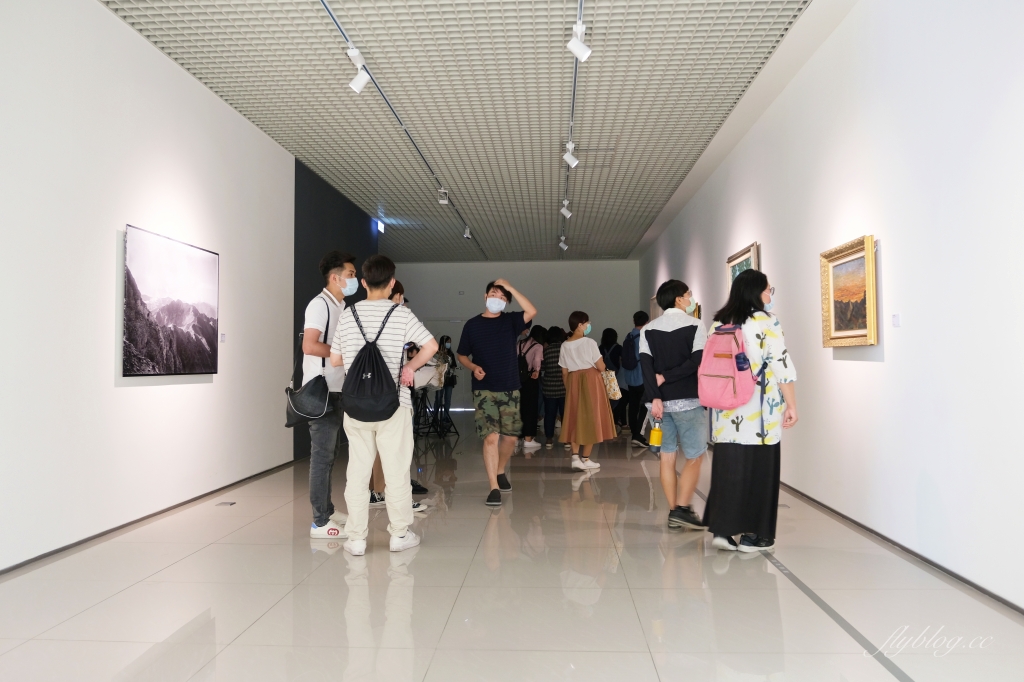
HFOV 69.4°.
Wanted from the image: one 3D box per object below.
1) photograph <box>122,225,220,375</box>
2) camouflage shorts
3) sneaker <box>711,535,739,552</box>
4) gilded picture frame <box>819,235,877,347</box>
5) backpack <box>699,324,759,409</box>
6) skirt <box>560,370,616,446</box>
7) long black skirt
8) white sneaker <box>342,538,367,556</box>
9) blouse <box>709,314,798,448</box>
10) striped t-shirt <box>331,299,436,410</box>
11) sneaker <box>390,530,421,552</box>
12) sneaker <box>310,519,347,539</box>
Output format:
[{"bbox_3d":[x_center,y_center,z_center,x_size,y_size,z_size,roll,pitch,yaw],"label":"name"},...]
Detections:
[{"bbox_3d":[-2.537,-0.248,5.561,0.036,1.010,1.360,0,-2,3],"label":"photograph"},{"bbox_3d":[-0.112,0.561,6.102,0.410,0.440,0.330,0,-2,5],"label":"camouflage shorts"},{"bbox_3d":[1.231,1.151,4.267,0.250,0.110,0.095,1,-2,-37],"label":"sneaker"},{"bbox_3d":[2.218,-0.297,4.895,0.060,0.672,0.756,-1,-2,3],"label":"gilded picture frame"},{"bbox_3d":[1.204,0.150,4.178,0.200,0.455,0.290,1,-2,-39],"label":"backpack"},{"bbox_3d":[0.788,0.670,7.722,0.570,0.790,0.500,-2,-2,43],"label":"skirt"},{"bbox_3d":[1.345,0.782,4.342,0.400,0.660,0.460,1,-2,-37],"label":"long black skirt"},{"bbox_3d":[-0.921,1.169,4.335,0.108,0.108,0.285,0,-2,-19],"label":"white sneaker"},{"bbox_3d":[1.407,0.212,4.355,0.370,0.770,0.510,1,-2,-39],"label":"blouse"},{"bbox_3d":[-0.768,0.075,4.429,0.580,0.640,0.330,0,-2,-2],"label":"striped t-shirt"},{"bbox_3d":[-0.631,1.168,4.394,0.108,0.112,0.280,-1,-2,26],"label":"sneaker"},{"bbox_3d":[-1.117,1.177,4.686,0.290,0.115,0.108,0,-2,3],"label":"sneaker"}]

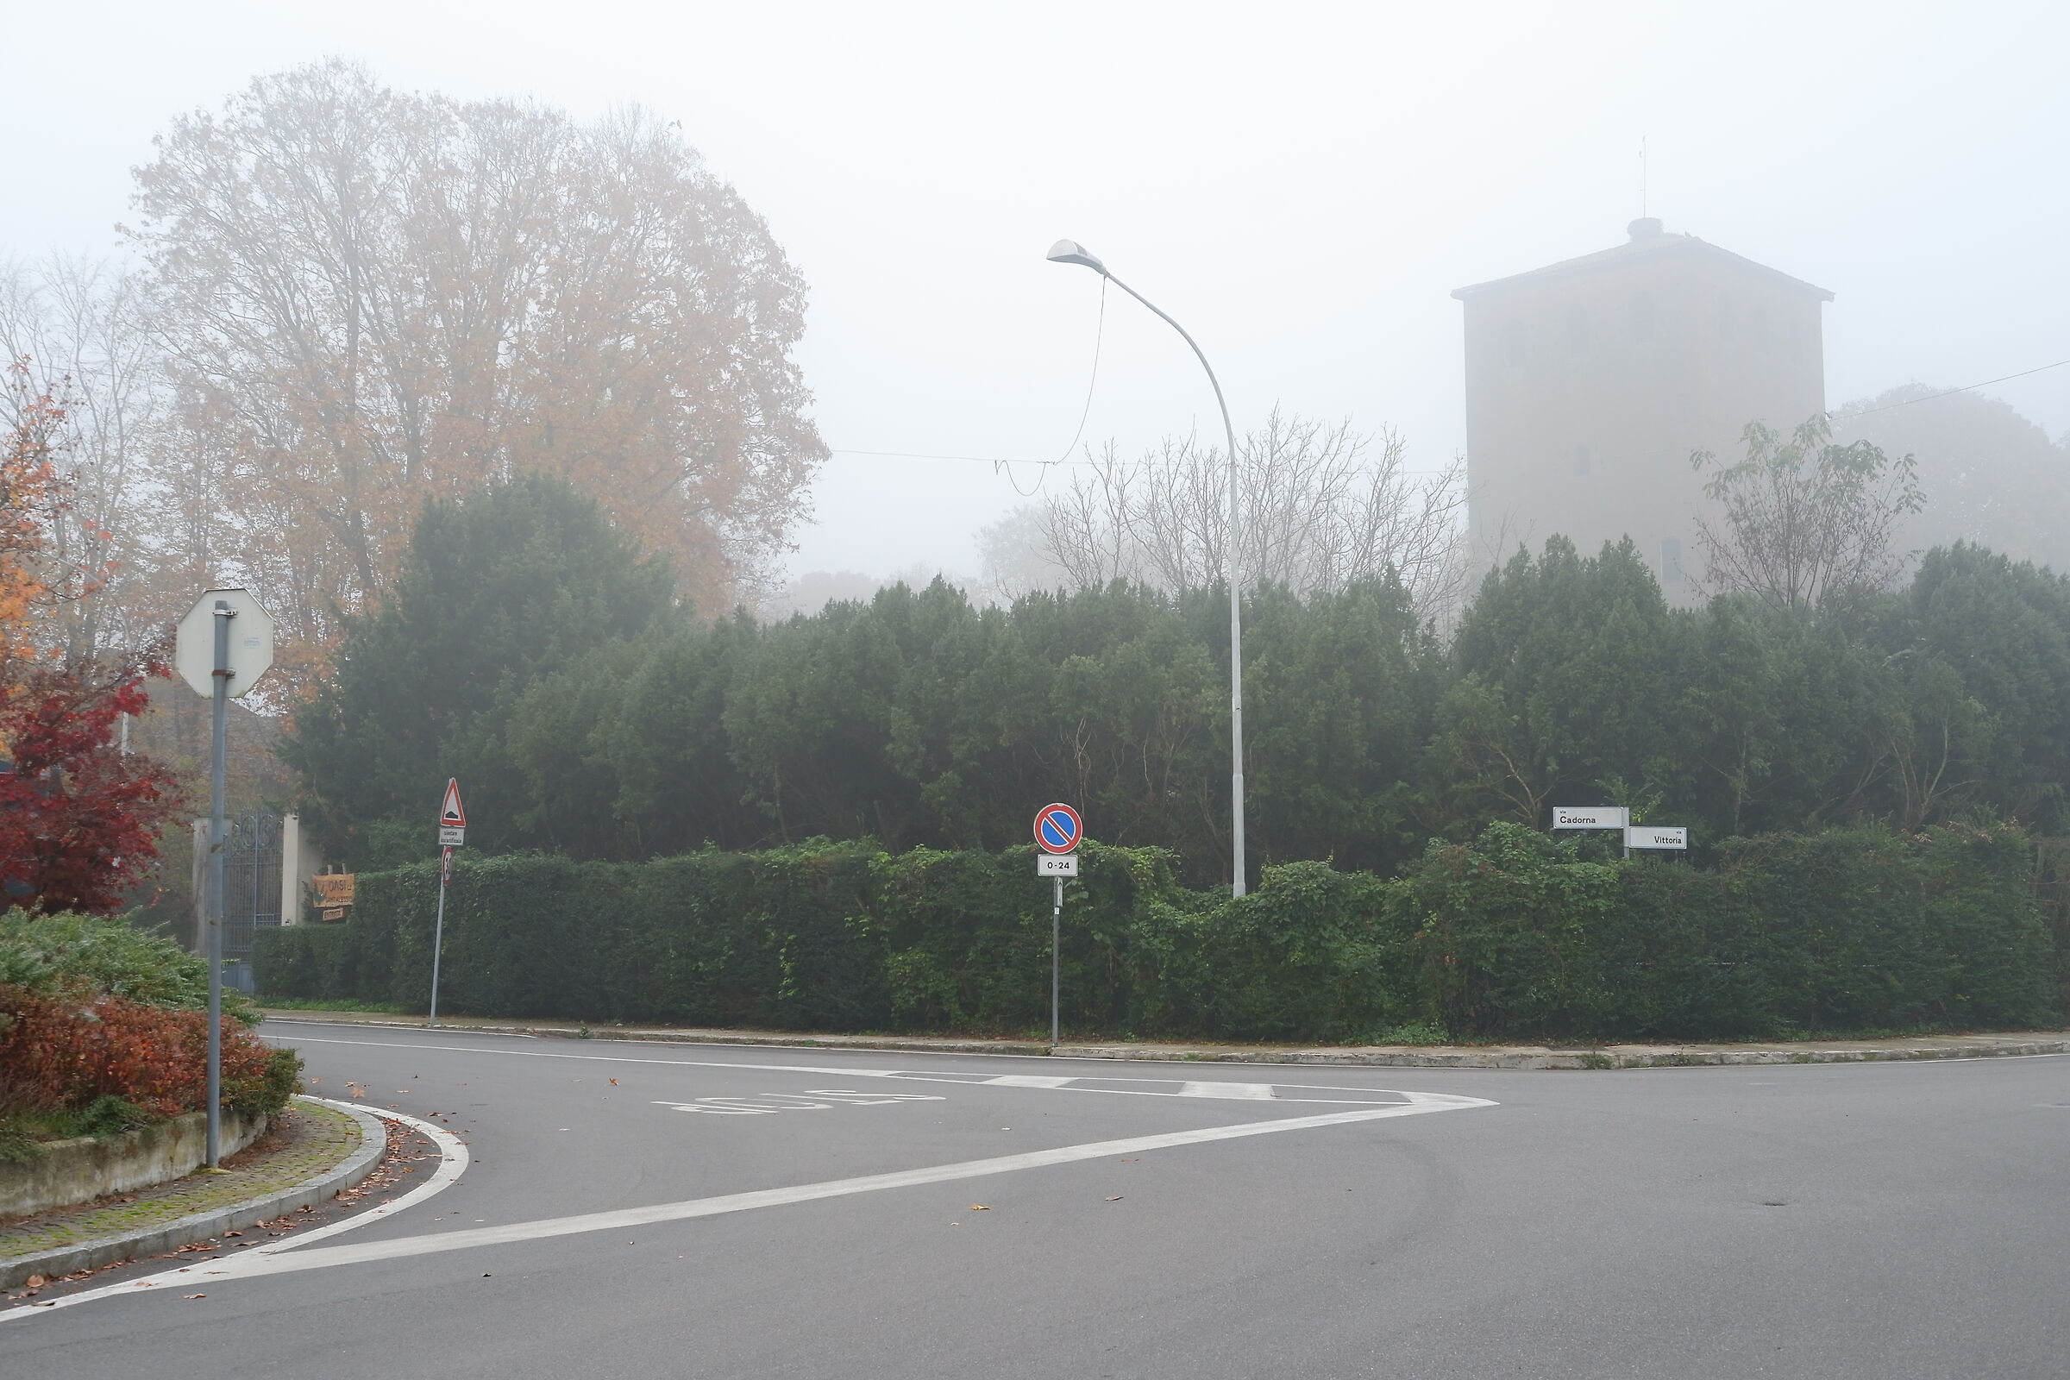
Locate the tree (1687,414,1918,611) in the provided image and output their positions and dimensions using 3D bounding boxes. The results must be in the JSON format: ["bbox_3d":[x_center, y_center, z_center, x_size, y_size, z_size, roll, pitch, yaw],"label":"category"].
[{"bbox_3d":[13.947,0.401,42.197,4.060,10.790,3.980,0,-6,0],"label":"tree"}]

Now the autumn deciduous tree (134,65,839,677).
[{"bbox_3d":[-14.953,-4.622,62.849,18.020,25.170,17.640,0,-6,0],"label":"autumn deciduous tree"}]

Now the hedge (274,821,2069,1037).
[{"bbox_3d":[-1.693,3.649,35.256,30.970,2.730,9.710,-3,-7,23],"label":"hedge"}]

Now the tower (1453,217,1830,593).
[{"bbox_3d":[26.753,-4.400,102.474,11.850,33.170,11.850,-6,-9,45],"label":"tower"}]

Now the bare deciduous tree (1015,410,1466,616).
[{"bbox_3d":[4.593,0.270,52.268,9.740,13.190,8.500,0,-6,0],"label":"bare deciduous tree"}]

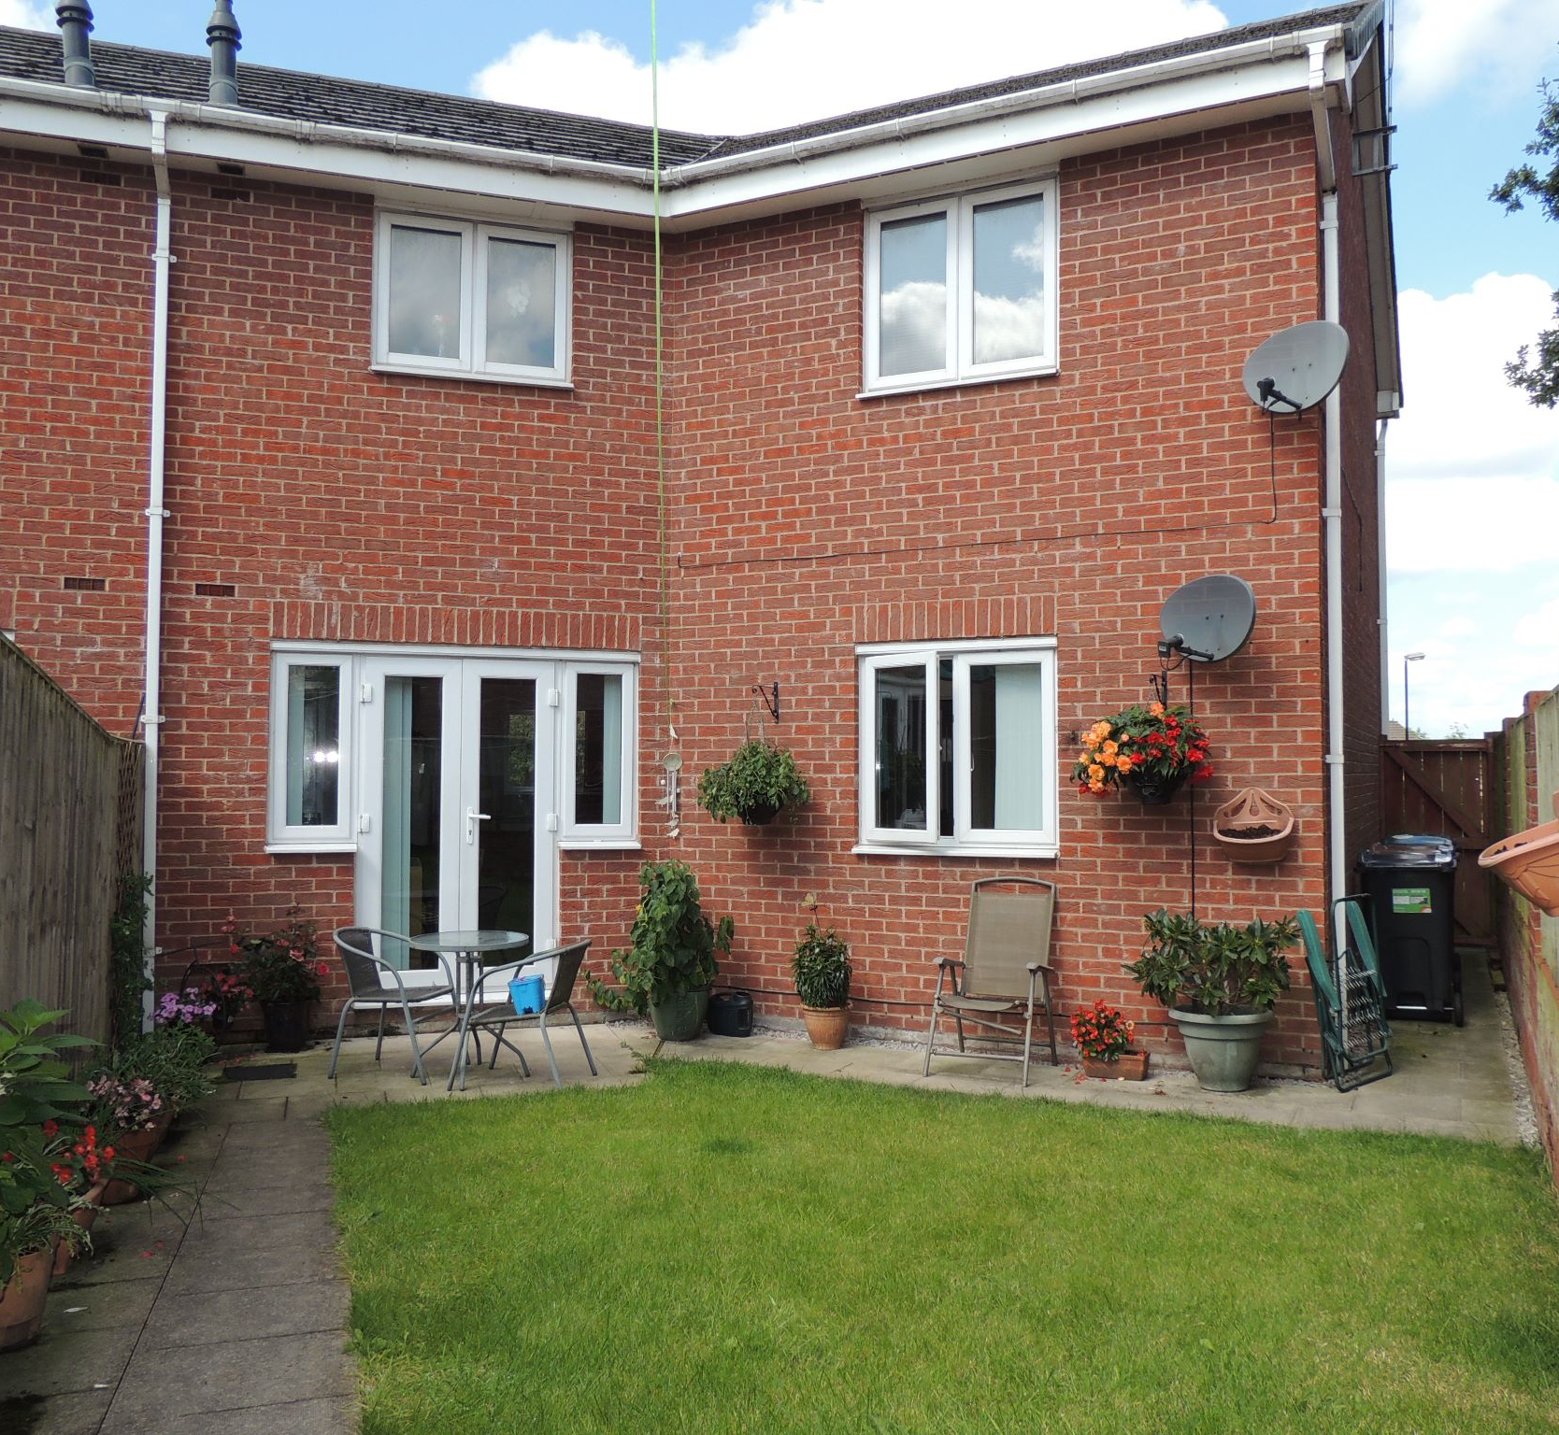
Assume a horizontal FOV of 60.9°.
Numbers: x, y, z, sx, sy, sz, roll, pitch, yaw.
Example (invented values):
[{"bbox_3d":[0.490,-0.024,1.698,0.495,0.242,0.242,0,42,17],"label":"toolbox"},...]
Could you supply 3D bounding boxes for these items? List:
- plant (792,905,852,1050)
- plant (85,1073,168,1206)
[{"bbox_3d":[0.245,1.426,7.420,0.330,0.790,0.340,0,-2,0],"label":"plant"},{"bbox_3d":[-2.350,1.483,4.750,0.370,0.440,0.370,1,-3,-18],"label":"plant"}]

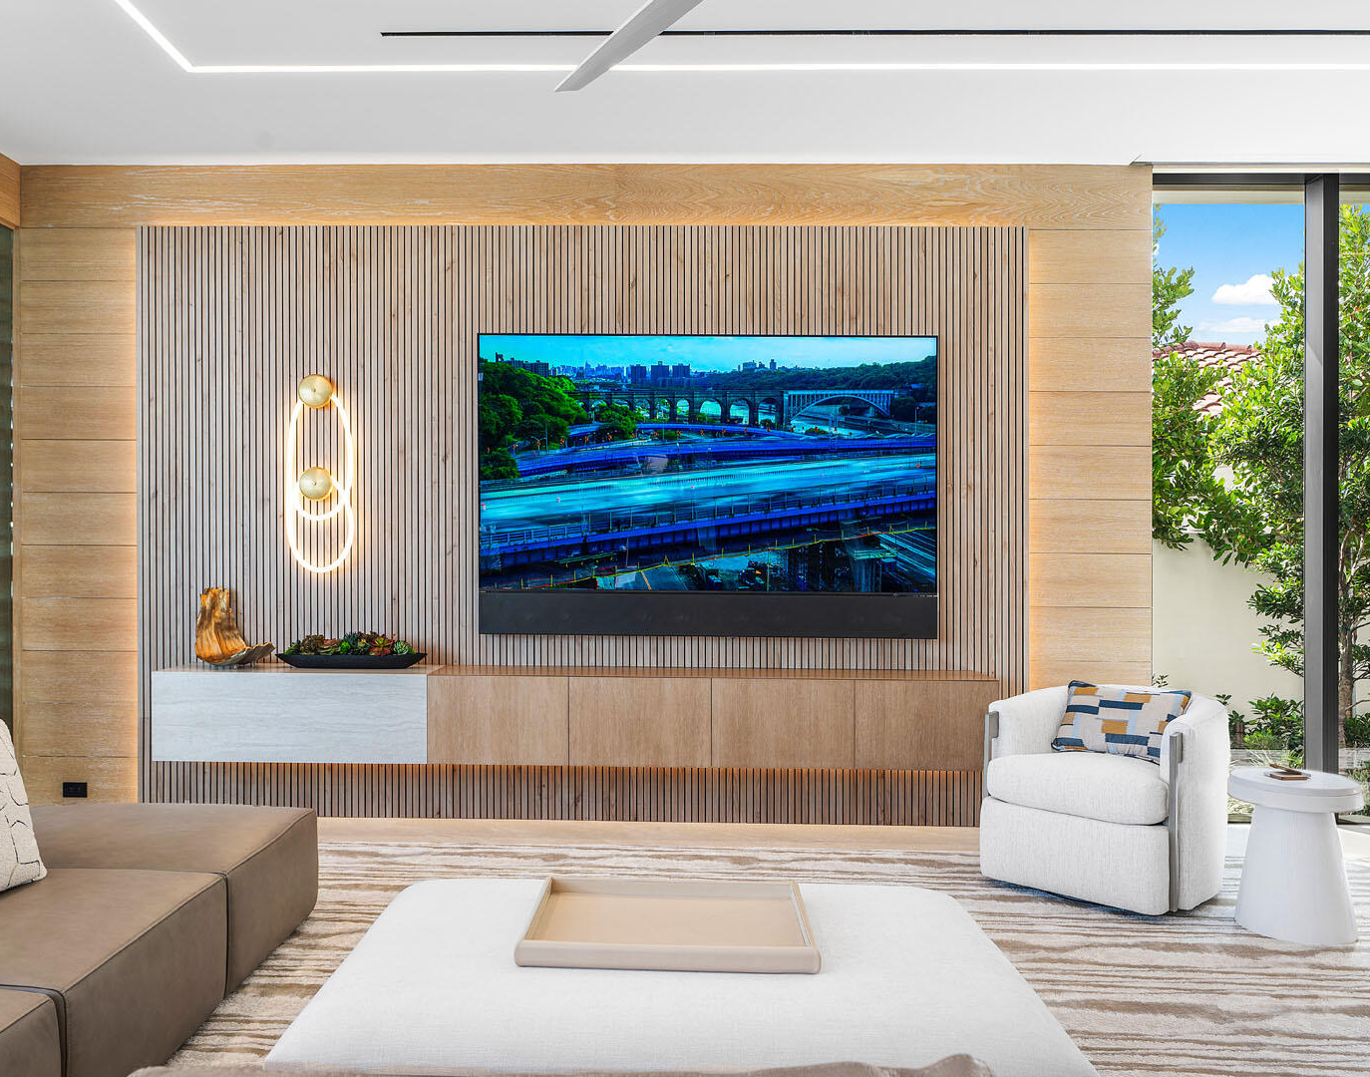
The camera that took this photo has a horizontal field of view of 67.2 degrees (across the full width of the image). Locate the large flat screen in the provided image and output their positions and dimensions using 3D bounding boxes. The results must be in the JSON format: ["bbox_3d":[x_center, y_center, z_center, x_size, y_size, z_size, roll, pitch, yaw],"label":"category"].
[{"bbox_3d":[0.111,-0.249,4.920,2.178,1.426,0.070,0,0,1],"label":"large flat screen"}]

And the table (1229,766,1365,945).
[{"bbox_3d":[2.151,1.103,3.640,0.415,0.515,0.415,0,0,1],"label":"table"}]

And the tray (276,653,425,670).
[{"bbox_3d":[-1.559,0.574,4.830,0.700,0.068,0.200,0,0,1],"label":"tray"}]

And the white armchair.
[{"bbox_3d":[1.700,0.993,4.118,0.775,0.735,0.800,0,0,42],"label":"white armchair"}]

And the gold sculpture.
[{"bbox_3d":[-2.113,0.414,4.840,0.365,0.365,0.200,0,0,1],"label":"gold sculpture"}]

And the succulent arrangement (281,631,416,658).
[{"bbox_3d":[-1.577,0.498,4.830,0.620,0.130,0.180,0,0,1],"label":"succulent arrangement"}]

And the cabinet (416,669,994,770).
[{"bbox_3d":[0.122,0.822,4.775,2.547,0.400,0.365,0,0,1],"label":"cabinet"}]

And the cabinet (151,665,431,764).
[{"bbox_3d":[-1.765,0.802,4.795,1.228,0.401,0.365,0,0,1],"label":"cabinet"}]

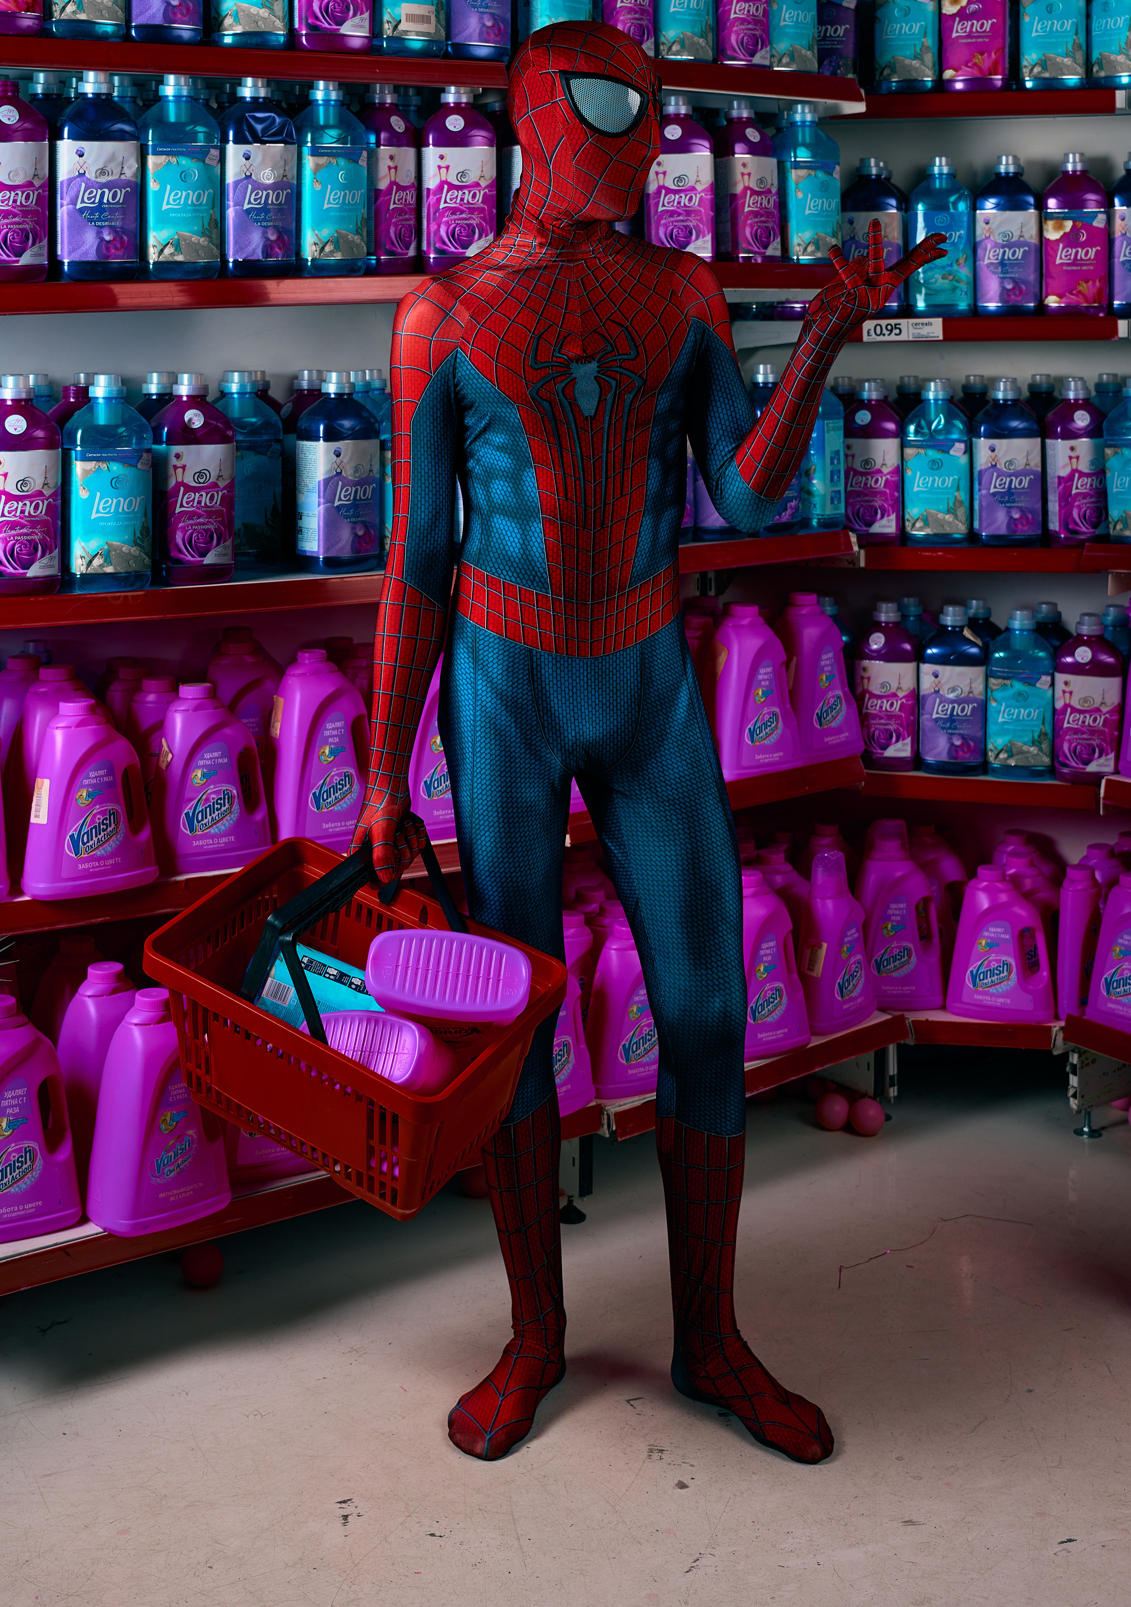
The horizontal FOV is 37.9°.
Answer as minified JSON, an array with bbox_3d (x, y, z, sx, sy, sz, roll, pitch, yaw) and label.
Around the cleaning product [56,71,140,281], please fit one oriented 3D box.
[{"bbox_3d":[-0.681,-0.913,2.400,0.116,0.288,0.086,-4,10,-23],"label":"cleaning product"}]

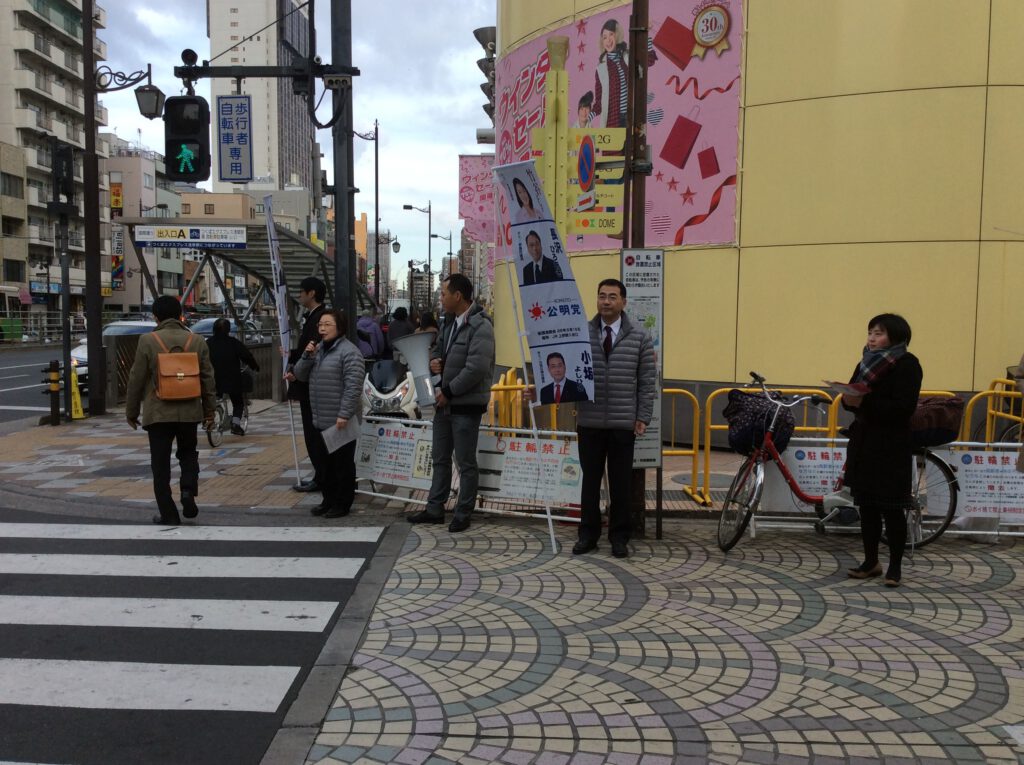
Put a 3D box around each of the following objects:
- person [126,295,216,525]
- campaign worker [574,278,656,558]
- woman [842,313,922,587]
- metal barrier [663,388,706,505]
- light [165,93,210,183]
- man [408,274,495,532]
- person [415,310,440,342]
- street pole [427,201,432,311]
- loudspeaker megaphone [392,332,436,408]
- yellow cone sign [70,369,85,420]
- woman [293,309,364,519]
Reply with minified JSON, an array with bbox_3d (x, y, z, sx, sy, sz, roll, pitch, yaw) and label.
[{"bbox_3d":[-2.478,0.189,6.880,0.600,1.660,0.460,-1,5,-18],"label":"person"},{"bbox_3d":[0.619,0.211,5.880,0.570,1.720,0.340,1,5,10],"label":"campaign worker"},{"bbox_3d":[2.144,0.376,5.470,0.400,1.560,0.460,-1,4,-25],"label":"woman"},{"bbox_3d":[0.907,0.471,7.420,1.170,0.860,0.480,0,4,-3],"label":"metal barrier"},{"bbox_3d":[-2.781,-2.091,8.100,0.350,0.730,0.200,0,4,2],"label":"light"},{"bbox_3d":[-0.421,0.139,6.580,0.500,1.760,0.560,-2,4,-30],"label":"man"},{"bbox_3d":[-1.219,-0.241,13.662,0.460,1.570,0.320,0,4,-3],"label":"person"},{"bbox_3d":[-6.118,-8.388,70.332,0.250,10.200,0.250,0,4,0],"label":"street pole"},{"bbox_3d":[-0.636,-0.081,6.400,0.310,0.470,0.300,-10,-3,0],"label":"loudspeaker megaphone"},{"bbox_3d":[-6.233,0.150,13.461,0.340,0.710,0.340,-2,5,-28],"label":"yellow cone sign"},{"bbox_3d":[-1.382,0.222,7.120,0.430,1.550,0.500,-2,5,-37],"label":"woman"}]

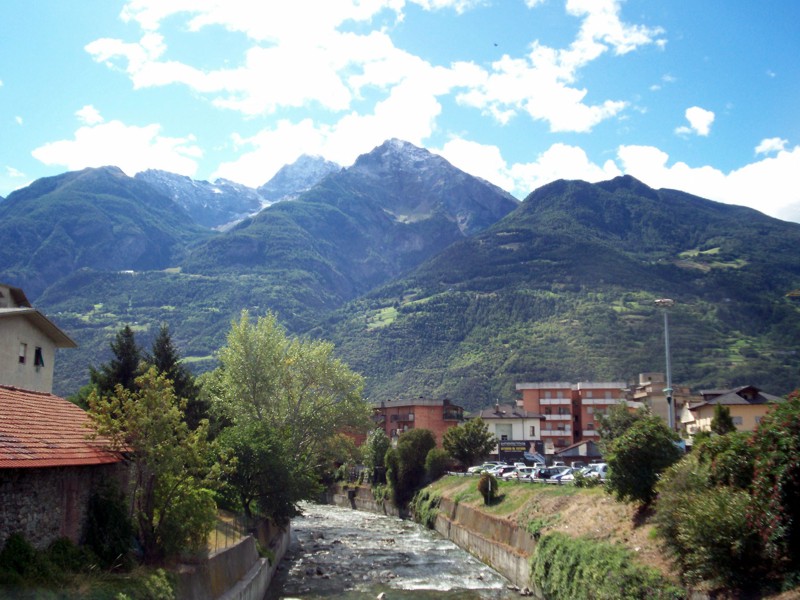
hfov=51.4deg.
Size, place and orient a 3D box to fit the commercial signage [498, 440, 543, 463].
[{"bbox_3d":[16.210,20.275,111.000,6.100,3.020,0.300,1,-9,-5],"label":"commercial signage"}]

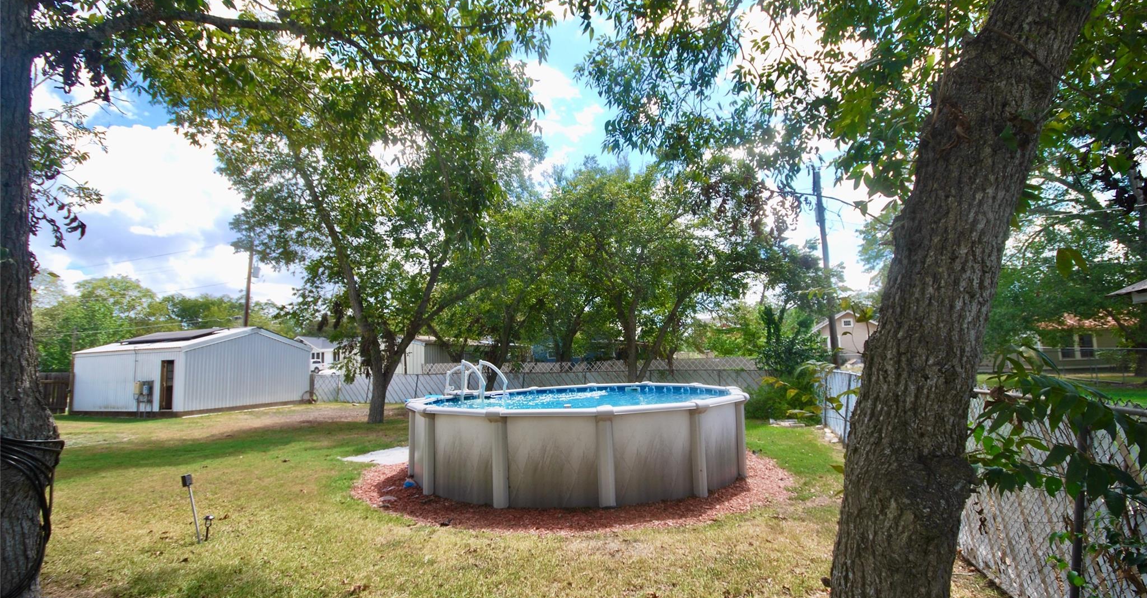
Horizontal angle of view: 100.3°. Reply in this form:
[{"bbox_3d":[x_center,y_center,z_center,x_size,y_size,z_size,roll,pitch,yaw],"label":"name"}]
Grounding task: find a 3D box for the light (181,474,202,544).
[{"bbox_3d":[-4.670,2.585,5.870,0.140,0.862,0.140,-11,0,-31],"label":"light"}]

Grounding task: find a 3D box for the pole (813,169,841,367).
[{"bbox_3d":[10.558,-0.854,19.713,0.320,9.472,0.320,-6,-8,28],"label":"pole"}]

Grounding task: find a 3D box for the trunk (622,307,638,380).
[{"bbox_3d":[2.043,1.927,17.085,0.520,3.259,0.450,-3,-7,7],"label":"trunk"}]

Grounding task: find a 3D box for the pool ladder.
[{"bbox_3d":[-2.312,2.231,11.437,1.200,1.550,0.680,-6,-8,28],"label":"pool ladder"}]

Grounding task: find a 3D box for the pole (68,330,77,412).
[{"bbox_3d":[-24.433,3.500,23.334,0.220,4.247,0.220,-9,-10,43],"label":"pole"}]

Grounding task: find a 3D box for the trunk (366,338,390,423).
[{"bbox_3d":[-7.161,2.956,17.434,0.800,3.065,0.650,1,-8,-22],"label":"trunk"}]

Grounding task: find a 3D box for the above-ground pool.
[{"bbox_3d":[0.087,2.679,9.986,6.723,1.389,6.723,-2,-7,0],"label":"above-ground pool"}]

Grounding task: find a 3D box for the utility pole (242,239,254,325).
[{"bbox_3d":[-24.039,1.038,35.238,0.320,11.796,0.320,3,-9,-34],"label":"utility pole"}]

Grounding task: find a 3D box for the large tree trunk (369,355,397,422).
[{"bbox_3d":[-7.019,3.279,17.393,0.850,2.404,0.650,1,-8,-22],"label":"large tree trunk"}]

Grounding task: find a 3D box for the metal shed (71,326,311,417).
[{"bbox_3d":[-19.329,3.654,24.774,8.296,3.986,6.363,-4,-8,20],"label":"metal shed"}]

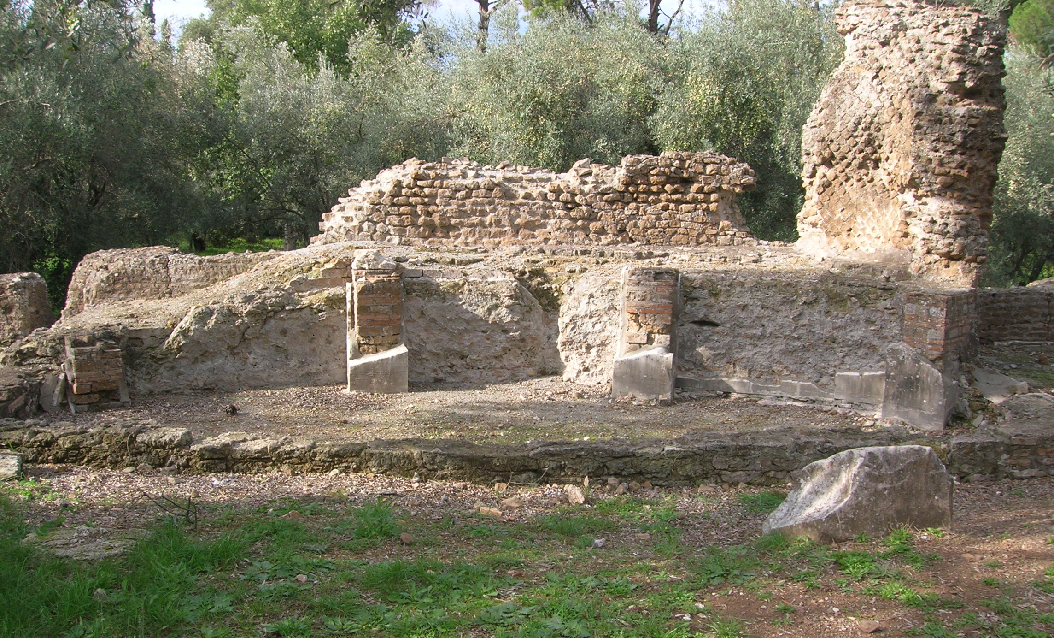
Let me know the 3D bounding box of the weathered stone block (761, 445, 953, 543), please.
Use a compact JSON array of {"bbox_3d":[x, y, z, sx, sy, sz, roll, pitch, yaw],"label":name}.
[{"bbox_3d":[1.839,0.967,5.878,0.950,0.450,0.460,1,7,0],"label":"weathered stone block"}]

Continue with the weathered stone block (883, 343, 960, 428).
[{"bbox_3d":[2.892,0.478,7.609,0.470,0.565,0.230,6,9,36],"label":"weathered stone block"}]

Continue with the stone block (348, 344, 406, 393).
[{"bbox_3d":[-1.207,0.404,8.384,0.470,0.375,0.170,-1,7,-14],"label":"stone block"}]

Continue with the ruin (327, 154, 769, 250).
[{"bbox_3d":[0.080,-1.157,9.883,4.080,0.850,0.650,1,7,2],"label":"ruin"}]

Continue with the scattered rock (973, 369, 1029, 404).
[{"bbox_3d":[3.672,0.523,8.066,0.380,0.180,0.360,4,7,20],"label":"scattered rock"}]

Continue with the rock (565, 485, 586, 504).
[{"bbox_3d":[0.290,1.055,6.244,0.120,0.095,0.090,1,7,0],"label":"rock"}]

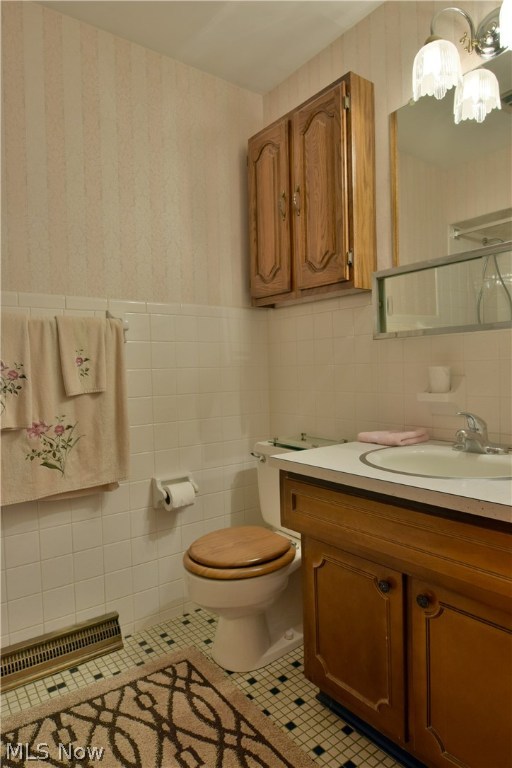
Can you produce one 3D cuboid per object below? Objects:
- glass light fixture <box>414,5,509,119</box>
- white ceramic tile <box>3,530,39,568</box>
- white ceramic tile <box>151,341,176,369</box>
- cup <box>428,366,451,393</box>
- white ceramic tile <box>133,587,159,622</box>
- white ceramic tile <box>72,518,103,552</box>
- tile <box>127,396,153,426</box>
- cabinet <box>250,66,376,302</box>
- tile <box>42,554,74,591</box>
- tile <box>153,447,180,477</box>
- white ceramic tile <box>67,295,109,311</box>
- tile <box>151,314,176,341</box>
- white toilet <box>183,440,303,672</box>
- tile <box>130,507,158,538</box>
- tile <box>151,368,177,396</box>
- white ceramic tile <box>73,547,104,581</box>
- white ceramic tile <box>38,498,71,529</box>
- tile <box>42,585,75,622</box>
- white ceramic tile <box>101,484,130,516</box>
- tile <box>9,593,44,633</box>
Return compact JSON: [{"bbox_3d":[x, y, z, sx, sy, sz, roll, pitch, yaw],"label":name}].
[{"bbox_3d":[0.625,-0.969,1.230,0.200,0.230,0.370,-3,2,-38],"label":"glass light fixture"},{"bbox_3d":[-0.806,0.570,1.548,0.108,0.109,0.010,-3,2,-36],"label":"white ceramic tile"},{"bbox_3d":[-0.382,-0.120,1.851,0.108,0.109,0.010,-3,2,-36],"label":"white ceramic tile"},{"bbox_3d":[0.585,-0.013,1.426,0.067,0.084,0.067,-2,1,0],"label":"cup"},{"bbox_3d":[-0.438,0.882,1.797,0.108,0.108,0.010,-3,1,-36],"label":"white ceramic tile"},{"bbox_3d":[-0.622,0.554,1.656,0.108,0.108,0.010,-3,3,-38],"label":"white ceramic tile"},{"bbox_3d":[-0.457,0.110,1.762,0.107,0.107,0.009,-3,2,-37],"label":"tile"},{"bbox_3d":[0.197,-0.718,1.823,0.147,0.744,0.587,-3,3,-38],"label":"cabinet"},{"bbox_3d":[-0.706,0.667,1.593,0.108,0.108,0.010,-3,3,-38],"label":"tile"},{"bbox_3d":[-0.365,0.322,1.832,0.107,0.107,0.009,-3,2,-37],"label":"tile"},{"bbox_3d":[-0.625,-0.296,1.663,0.152,0.044,0.010,-3,1,-36],"label":"white ceramic tile"},{"bbox_3d":[-0.381,-0.226,1.830,0.108,0.108,0.010,-3,3,-38],"label":"tile"},{"bbox_3d":[0.040,0.601,1.645,0.654,0.706,0.473,-3,2,-37],"label":"white toilet"},{"bbox_3d":[-0.453,0.553,1.807,0.108,0.109,0.010,-3,2,-36],"label":"tile"},{"bbox_3d":[-0.375,-0.002,1.825,0.107,0.107,0.009,-3,2,-37],"label":"tile"},{"bbox_3d":[-0.620,0.669,1.666,0.108,0.108,0.010,-3,1,-36],"label":"white ceramic tile"},{"bbox_3d":[-0.711,0.449,1.585,0.108,0.108,0.010,-3,3,-38],"label":"white ceramic tile"},{"bbox_3d":[-0.703,0.777,1.597,0.108,0.108,0.010,-3,3,-38],"label":"tile"},{"bbox_3d":[-0.538,0.445,1.725,0.108,0.108,0.010,-3,1,-36],"label":"white ceramic tile"},{"bbox_3d":[-0.781,0.773,1.514,0.107,0.107,0.009,-3,2,-37],"label":"tile"}]

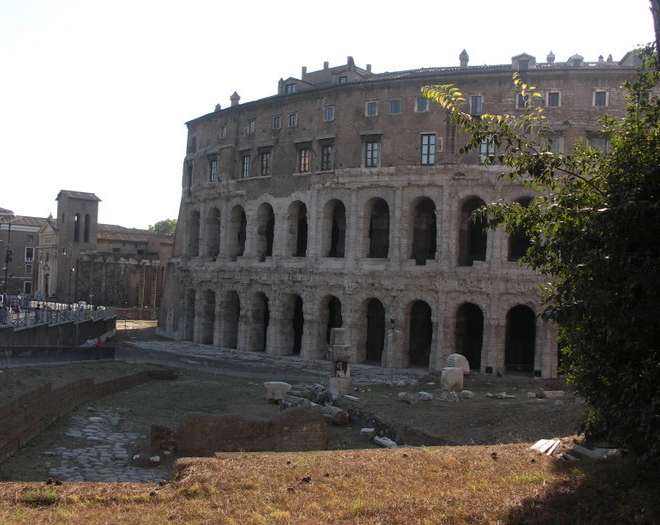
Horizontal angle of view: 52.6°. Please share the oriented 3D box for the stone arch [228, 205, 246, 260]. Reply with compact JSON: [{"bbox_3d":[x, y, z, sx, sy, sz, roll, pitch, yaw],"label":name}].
[{"bbox_3d":[-10.695,-3.761,81.836,2.942,6.397,1.600,0,-4,44],"label":"stone arch"}]

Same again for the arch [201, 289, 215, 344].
[{"bbox_3d":[-14.703,6.902,84.741,1.600,6.721,2.920,5,-4,-42],"label":"arch"}]

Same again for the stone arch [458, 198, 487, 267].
[{"bbox_3d":[13.925,-3.045,64.867,2.750,6.580,1.500,1,-2,17],"label":"stone arch"}]

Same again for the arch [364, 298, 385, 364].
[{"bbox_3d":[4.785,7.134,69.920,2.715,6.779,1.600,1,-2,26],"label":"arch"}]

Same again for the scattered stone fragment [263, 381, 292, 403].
[{"bbox_3d":[-3.149,7.817,40.485,1.650,1.200,1.400,3,-3,-4],"label":"scattered stone fragment"}]

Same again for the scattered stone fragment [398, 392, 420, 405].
[{"bbox_3d":[5.365,9.046,44.666,1.400,0.620,0.750,0,-2,40],"label":"scattered stone fragment"}]

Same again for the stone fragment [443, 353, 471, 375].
[{"bbox_3d":[11.356,8.899,59.207,1.900,1.750,1.300,3,-2,-25],"label":"stone fragment"}]

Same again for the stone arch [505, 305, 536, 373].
[{"bbox_3d":[18.547,7.503,64.986,2.920,6.721,1.600,2,-3,13],"label":"stone arch"}]

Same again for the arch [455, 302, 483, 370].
[{"bbox_3d":[13.815,7.341,66.287,2.920,6.721,1.600,2,-3,18],"label":"arch"}]

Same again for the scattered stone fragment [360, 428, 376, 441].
[{"bbox_3d":[2.070,9.200,35.765,0.780,0.420,0.650,2,-2,-10],"label":"scattered stone fragment"}]

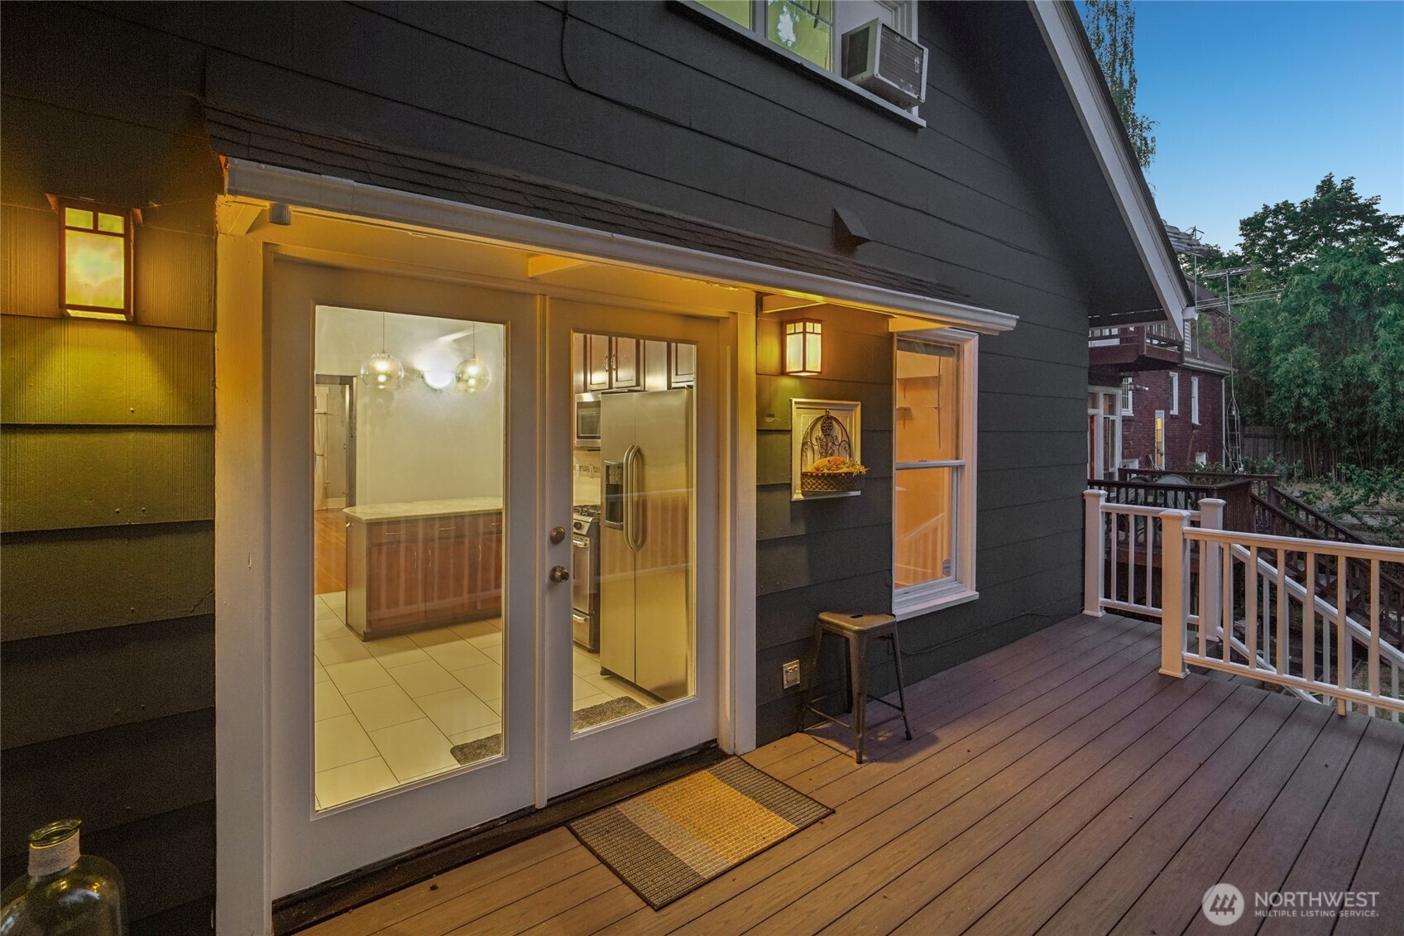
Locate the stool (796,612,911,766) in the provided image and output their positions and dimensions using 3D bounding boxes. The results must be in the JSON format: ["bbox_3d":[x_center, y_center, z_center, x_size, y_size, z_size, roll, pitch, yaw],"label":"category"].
[{"bbox_3d":[0.789,1.086,3.235,0.420,0.610,0.420,-1,2,-37],"label":"stool"}]

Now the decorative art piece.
[{"bbox_3d":[0.728,-0.103,3.383,0.560,0.540,0.170,-1,2,-37],"label":"decorative art piece"}]

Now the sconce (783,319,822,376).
[{"bbox_3d":[0.536,-0.639,3.238,0.145,0.300,0.150,-1,2,-37],"label":"sconce"}]

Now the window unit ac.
[{"bbox_3d":[1.027,-2.284,3.634,0.470,0.330,0.370,-1,2,-37],"label":"window unit ac"}]

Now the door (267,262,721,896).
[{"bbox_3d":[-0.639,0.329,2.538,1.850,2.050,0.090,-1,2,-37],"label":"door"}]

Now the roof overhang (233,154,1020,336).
[{"bbox_3d":[0.272,-0.924,2.825,3.900,0.380,0.500,-1,2,-37],"label":"roof overhang"}]

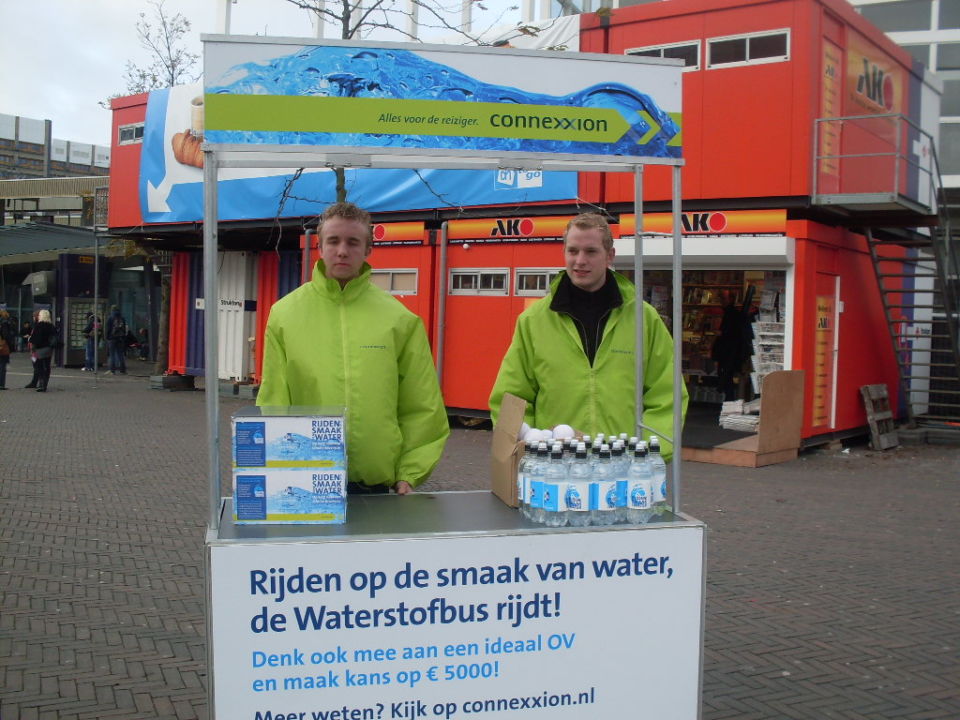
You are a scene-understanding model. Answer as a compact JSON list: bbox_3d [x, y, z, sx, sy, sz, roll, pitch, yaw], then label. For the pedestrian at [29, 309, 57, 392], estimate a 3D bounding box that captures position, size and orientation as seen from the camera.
[{"bbox_3d":[-8.957,-0.195,21.600,0.430,1.690,0.520,3,2,30],"label":"pedestrian"}]

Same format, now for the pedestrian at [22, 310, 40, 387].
[{"bbox_3d":[-9.438,-0.222,22.300,0.450,1.660,0.500,3,2,17],"label":"pedestrian"}]

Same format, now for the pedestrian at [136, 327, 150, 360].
[{"bbox_3d":[-11.911,-0.584,37.300,0.700,1.220,0.500,1,2,-35],"label":"pedestrian"}]

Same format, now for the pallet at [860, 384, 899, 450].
[{"bbox_3d":[5.742,0.815,15.100,0.115,0.902,0.863,-14,-9,36],"label":"pallet"}]

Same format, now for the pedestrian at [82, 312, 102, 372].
[{"bbox_3d":[-10.935,-0.521,29.700,0.450,1.670,0.500,3,2,28],"label":"pedestrian"}]

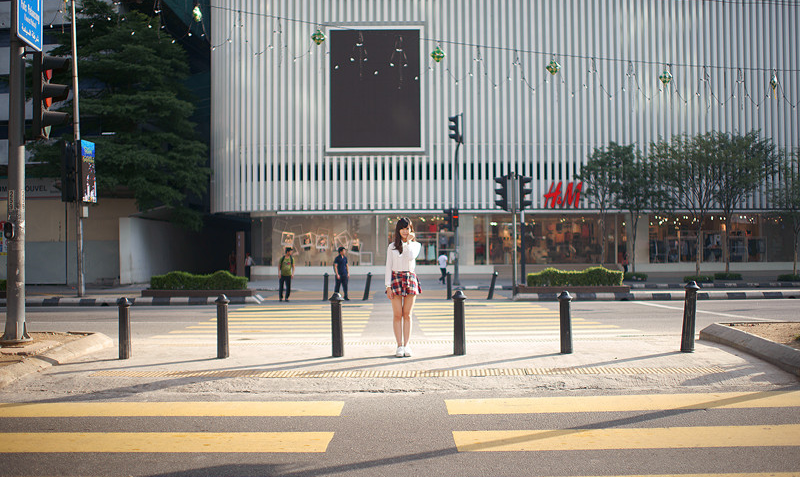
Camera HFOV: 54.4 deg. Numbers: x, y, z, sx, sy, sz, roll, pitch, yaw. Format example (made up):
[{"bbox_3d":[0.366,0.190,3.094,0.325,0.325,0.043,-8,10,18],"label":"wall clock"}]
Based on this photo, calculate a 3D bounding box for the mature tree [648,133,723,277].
[{"bbox_3d":[13.538,-1.536,36.743,3.146,6.648,3.045,0,-2,0],"label":"mature tree"}]

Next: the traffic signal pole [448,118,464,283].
[{"bbox_3d":[2.652,-1.807,36.500,0.740,8.027,0.450,0,-1,-4],"label":"traffic signal pole"}]

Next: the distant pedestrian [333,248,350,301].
[{"bbox_3d":[-1.828,1.100,24.300,0.520,1.690,0.380,0,-2,-24],"label":"distant pedestrian"}]

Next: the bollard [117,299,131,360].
[{"bbox_3d":[-3.273,1.068,9.230,0.170,0.745,0.170,0,-2,-3],"label":"bollard"}]

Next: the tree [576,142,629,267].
[{"bbox_3d":[10.547,-1.380,40.500,2.800,7.250,2.800,0,-2,-3],"label":"tree"}]

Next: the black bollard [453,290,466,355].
[{"bbox_3d":[0.721,1.019,9.380,0.175,0.780,0.175,0,-2,-3],"label":"black bollard"}]

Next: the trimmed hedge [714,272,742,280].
[{"bbox_3d":[17.419,2.024,41.209,1.269,0.294,1.066,0,-2,0],"label":"trimmed hedge"}]

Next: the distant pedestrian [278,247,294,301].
[{"bbox_3d":[-3.561,1.142,24.461,0.507,1.705,0.335,0,-2,-7],"label":"distant pedestrian"}]

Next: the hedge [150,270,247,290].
[{"bbox_3d":[-6.559,1.364,25.375,3.025,0.619,0.761,0,-2,0],"label":"hedge"}]

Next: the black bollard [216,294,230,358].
[{"bbox_3d":[-2.104,1.049,9.250,0.175,0.765,0.175,0,-2,-3],"label":"black bollard"}]

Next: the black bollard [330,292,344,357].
[{"bbox_3d":[-0.723,0.997,9.000,0.165,0.731,0.165,0,-1,-4],"label":"black bollard"}]

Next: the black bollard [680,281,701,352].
[{"bbox_3d":[3.507,0.942,9.389,0.178,0.842,0.178,5,-2,0],"label":"black bollard"}]

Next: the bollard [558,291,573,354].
[{"bbox_3d":[1.926,0.976,9.050,0.165,0.731,0.165,0,-1,-4],"label":"bollard"}]

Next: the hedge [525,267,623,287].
[{"bbox_3d":[5.688,1.231,25.200,3.050,0.680,1.000,0,-2,-3],"label":"hedge"}]

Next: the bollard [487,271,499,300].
[{"bbox_3d":[3.009,1.532,24.969,0.178,0.883,0.178,10,-2,0],"label":"bollard"}]

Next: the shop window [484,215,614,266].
[{"bbox_3d":[8.844,0.118,46.000,7.750,3.100,0.200,0,-2,-3],"label":"shop window"}]

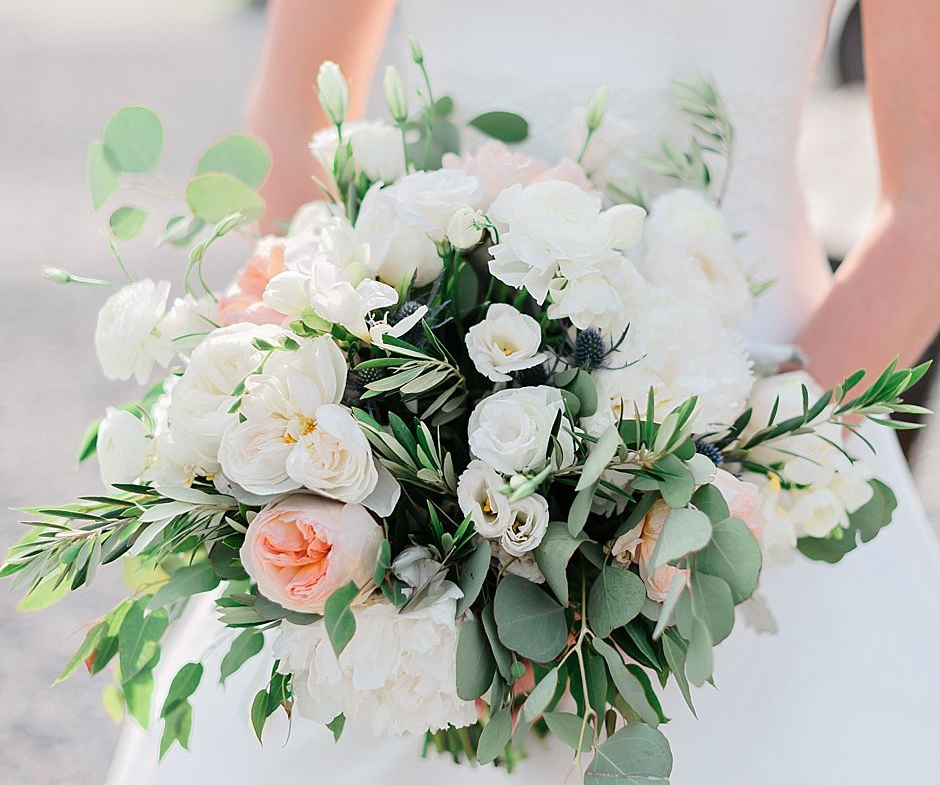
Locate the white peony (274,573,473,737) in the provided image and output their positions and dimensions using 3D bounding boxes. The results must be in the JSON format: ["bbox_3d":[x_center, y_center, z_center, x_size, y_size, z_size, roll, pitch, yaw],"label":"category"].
[{"bbox_3d":[-0.052,0.144,1.090,0.104,0.082,0.080,2,17,5],"label":"white peony"}]

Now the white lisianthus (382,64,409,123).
[{"bbox_3d":[-0.042,-0.168,1.100,0.015,0.033,0.015,-10,12,2],"label":"white lisianthus"}]

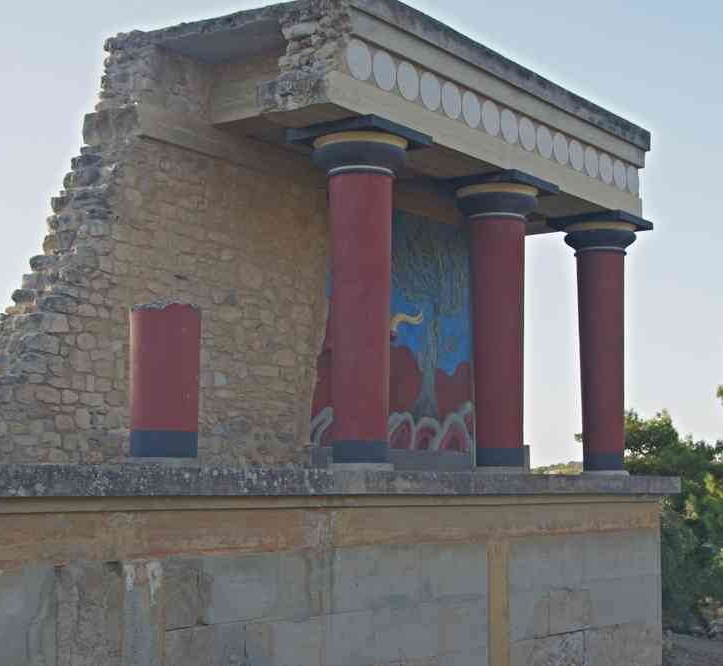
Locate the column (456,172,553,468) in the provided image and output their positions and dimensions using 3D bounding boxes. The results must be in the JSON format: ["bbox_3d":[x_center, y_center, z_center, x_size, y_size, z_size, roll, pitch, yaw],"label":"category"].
[{"bbox_3d":[1.378,-0.086,11.947,0.884,2.850,0.827,0,-7,0],"label":"column"}]

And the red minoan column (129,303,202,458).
[{"bbox_3d":[-1.387,0.359,8.467,0.490,1.064,0.490,0,-7,0],"label":"red minoan column"}]

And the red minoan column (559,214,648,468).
[{"bbox_3d":[2.750,0.133,13.622,0.884,2.850,0.827,0,-7,0],"label":"red minoan column"}]

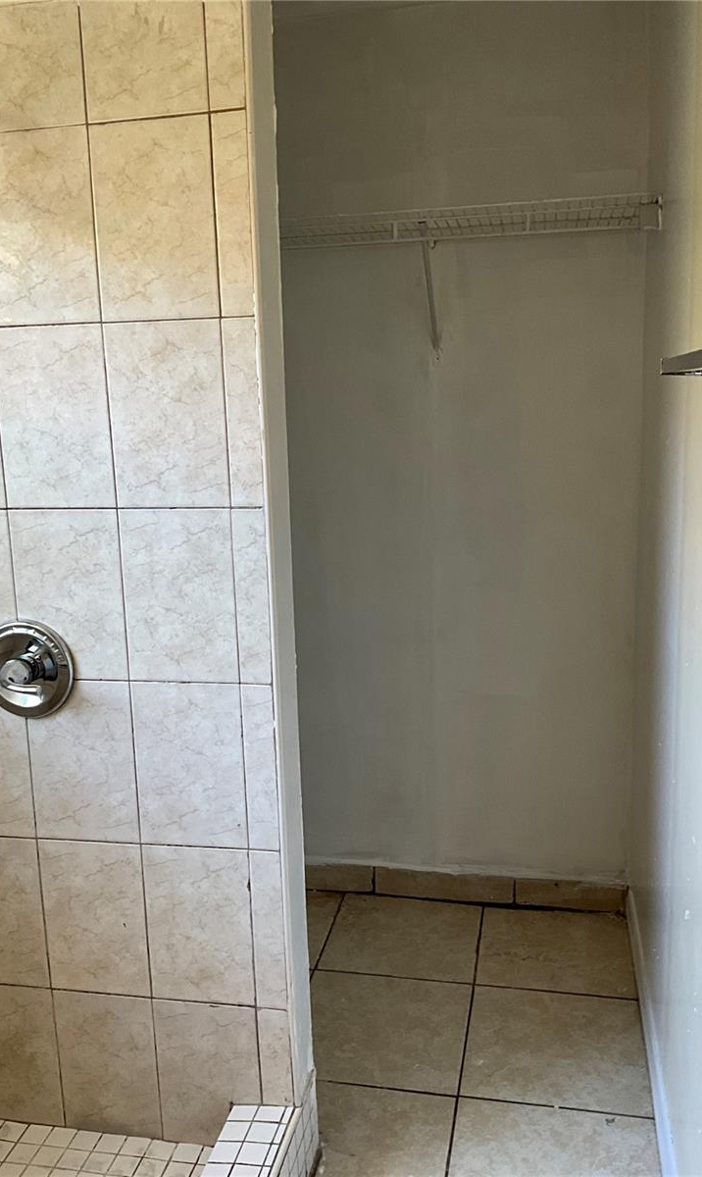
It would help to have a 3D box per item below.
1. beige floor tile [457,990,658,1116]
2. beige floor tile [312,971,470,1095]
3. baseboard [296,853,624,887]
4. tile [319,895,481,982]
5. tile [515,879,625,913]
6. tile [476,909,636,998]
[{"bbox_3d":[0.469,1.053,2.266,0.399,0.010,0.411,1,11,12],"label":"beige floor tile"},{"bbox_3d":[0.068,1.049,2.348,0.411,0.010,0.411,1,11,12],"label":"beige floor tile"},{"bbox_3d":[0.320,0.881,2.912,0.945,0.086,0.012,1,11,12],"label":"baseboard"},{"bbox_3d":[0.150,0.971,2.745,0.411,0.010,0.407,1,11,12],"label":"tile"},{"bbox_3d":[0.632,0.884,2.848,0.310,0.086,0.012,1,11,12],"label":"tile"},{"bbox_3d":[0.551,0.975,2.663,0.399,0.010,0.407,1,11,12],"label":"tile"}]

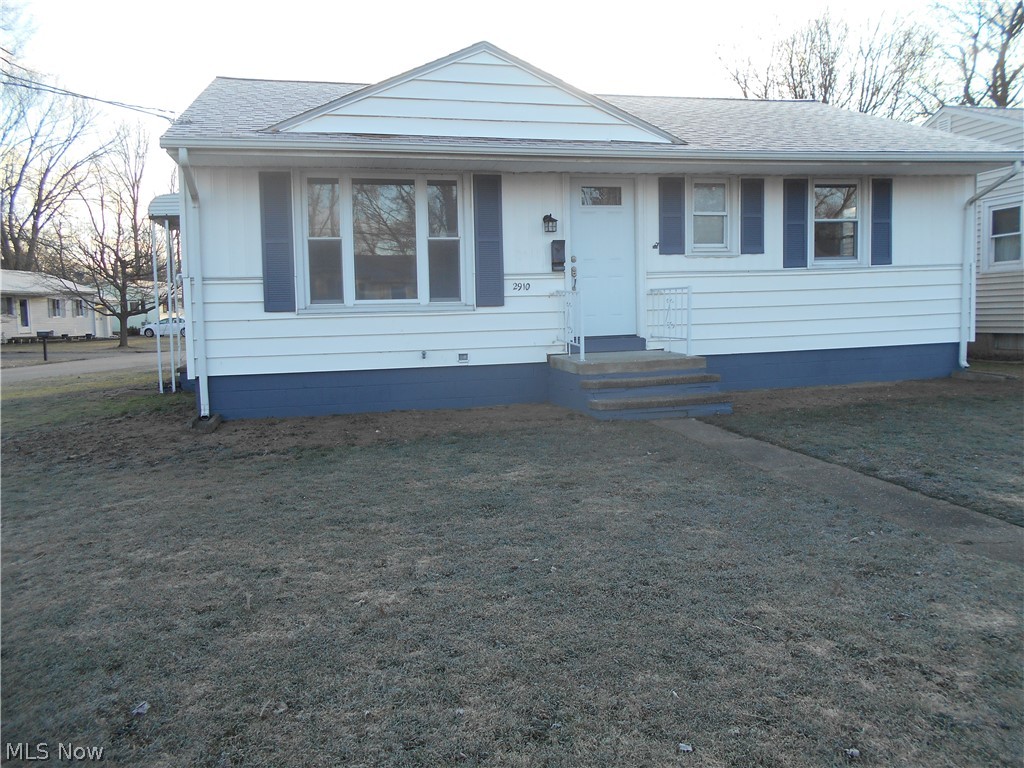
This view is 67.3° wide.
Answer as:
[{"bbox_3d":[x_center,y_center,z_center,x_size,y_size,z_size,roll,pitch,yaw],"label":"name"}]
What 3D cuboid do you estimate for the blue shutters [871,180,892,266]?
[{"bbox_3d":[5.153,-2.251,10.736,0.355,1.186,0.040,-3,5,-12],"label":"blue shutters"}]

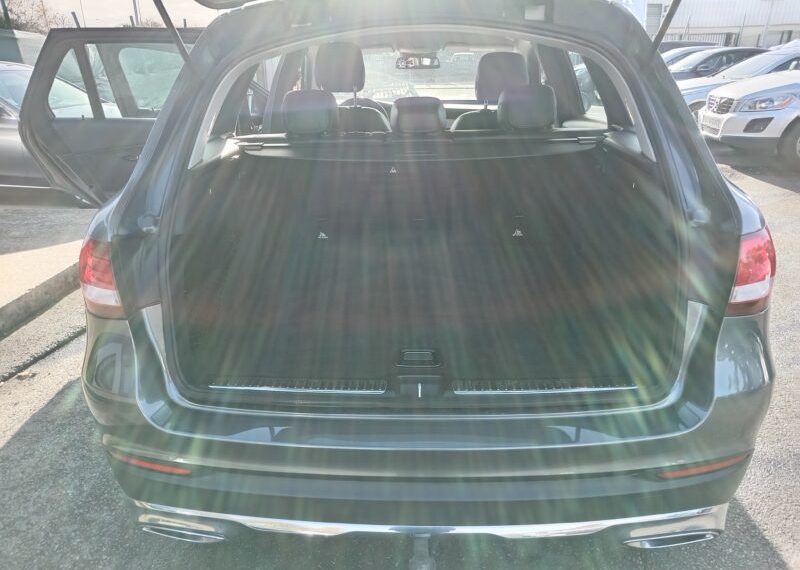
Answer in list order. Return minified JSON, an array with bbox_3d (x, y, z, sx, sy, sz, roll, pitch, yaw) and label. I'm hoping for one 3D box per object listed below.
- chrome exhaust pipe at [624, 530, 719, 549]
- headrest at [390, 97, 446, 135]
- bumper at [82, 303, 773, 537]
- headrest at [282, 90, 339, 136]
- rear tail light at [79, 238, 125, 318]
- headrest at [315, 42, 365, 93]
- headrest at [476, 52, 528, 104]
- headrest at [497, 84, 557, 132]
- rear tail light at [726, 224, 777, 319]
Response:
[{"bbox_3d":[0.673,0.622,1.474,0.235,0.065,0.110,0,23,2],"label":"chrome exhaust pipe"},{"bbox_3d":[0.069,-0.604,2.066,0.200,0.135,0.100,0,23,2],"label":"headrest"},{"bbox_3d":[0.057,0.337,1.480,1.800,0.540,0.420,0,23,2],"label":"bumper"},{"bbox_3d":[-0.316,-0.621,2.074,0.200,0.160,0.110,0,23,2],"label":"headrest"},{"bbox_3d":[-0.745,-0.032,1.448,0.180,0.215,0.280,0,23,2],"label":"rear tail light"},{"bbox_3d":[-0.278,-1.034,2.756,0.245,0.225,0.120,0,23,2],"label":"headrest"},{"bbox_3d":[0.491,-0.976,2.708,0.245,0.225,0.120,0,23,2],"label":"headrest"},{"bbox_3d":[0.459,-0.611,2.027,0.205,0.165,0.110,0,23,2],"label":"headrest"},{"bbox_3d":[0.854,-0.038,1.385,0.180,0.215,0.280,0,23,2],"label":"rear tail light"}]

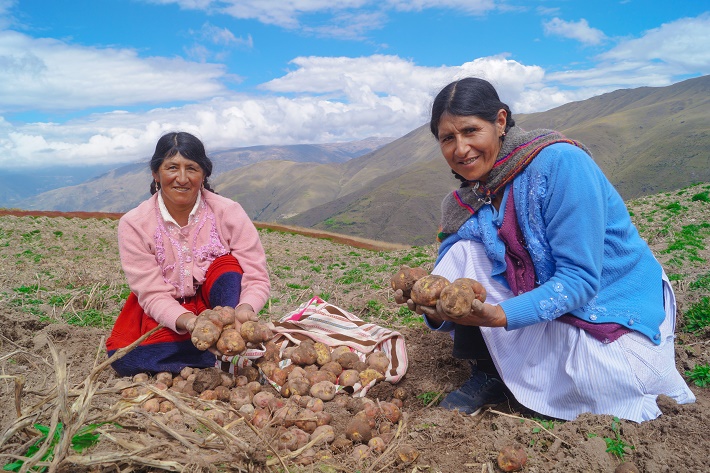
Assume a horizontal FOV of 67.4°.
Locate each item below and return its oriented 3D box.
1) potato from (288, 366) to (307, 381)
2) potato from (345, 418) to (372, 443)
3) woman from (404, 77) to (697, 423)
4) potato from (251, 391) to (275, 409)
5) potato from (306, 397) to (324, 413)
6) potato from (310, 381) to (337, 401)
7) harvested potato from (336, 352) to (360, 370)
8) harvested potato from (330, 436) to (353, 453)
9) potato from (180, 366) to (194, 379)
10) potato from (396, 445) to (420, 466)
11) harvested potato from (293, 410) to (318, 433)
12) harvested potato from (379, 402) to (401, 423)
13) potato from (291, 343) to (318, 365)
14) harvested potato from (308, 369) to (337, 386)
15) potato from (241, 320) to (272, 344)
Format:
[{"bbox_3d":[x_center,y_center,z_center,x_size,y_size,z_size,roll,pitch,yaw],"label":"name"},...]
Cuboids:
[{"bbox_3d":[-0.162,0.392,1.510,0.052,0.045,0.050,-1,8,-6],"label":"potato"},{"bbox_3d":[0.008,0.443,1.215,0.064,0.057,0.059,0,8,0],"label":"potato"},{"bbox_3d":[0.505,0.036,1.375,0.690,0.860,0.515,-5,9,-33],"label":"woman"},{"bbox_3d":[-0.237,0.423,1.380,0.056,0.046,0.050,0,3,0],"label":"potato"},{"bbox_3d":[-0.101,0.434,1.370,0.044,0.038,0.043,-1,8,-4],"label":"potato"},{"bbox_3d":[-0.081,0.398,1.375,0.067,0.052,0.057,0,8,0],"label":"potato"},{"bbox_3d":[-0.020,0.359,1.524,0.069,0.054,0.060,0,8,0],"label":"harvested potato"},{"bbox_3d":[-0.028,0.438,1.120,0.045,0.036,0.042,0,3,0],"label":"harvested potato"},{"bbox_3d":[-0.510,0.414,1.620,0.042,0.037,0.040,0,3,0],"label":"potato"},{"bbox_3d":[0.107,0.440,1.070,0.046,0.042,0.044,0,3,0],"label":"potato"},{"bbox_3d":[-0.116,0.430,1.236,0.063,0.051,0.056,0,8,0],"label":"harvested potato"},{"bbox_3d":[0.085,0.432,1.308,0.057,0.050,0.054,0,8,0],"label":"harvested potato"},{"bbox_3d":[-0.148,0.343,1.560,0.080,0.062,0.065,0,3,0],"label":"potato"},{"bbox_3d":[-0.092,0.403,1.500,0.077,0.058,0.060,0,3,0],"label":"harvested potato"},{"bbox_3d":[-0.272,0.265,1.470,0.086,0.064,0.066,0,3,0],"label":"potato"}]

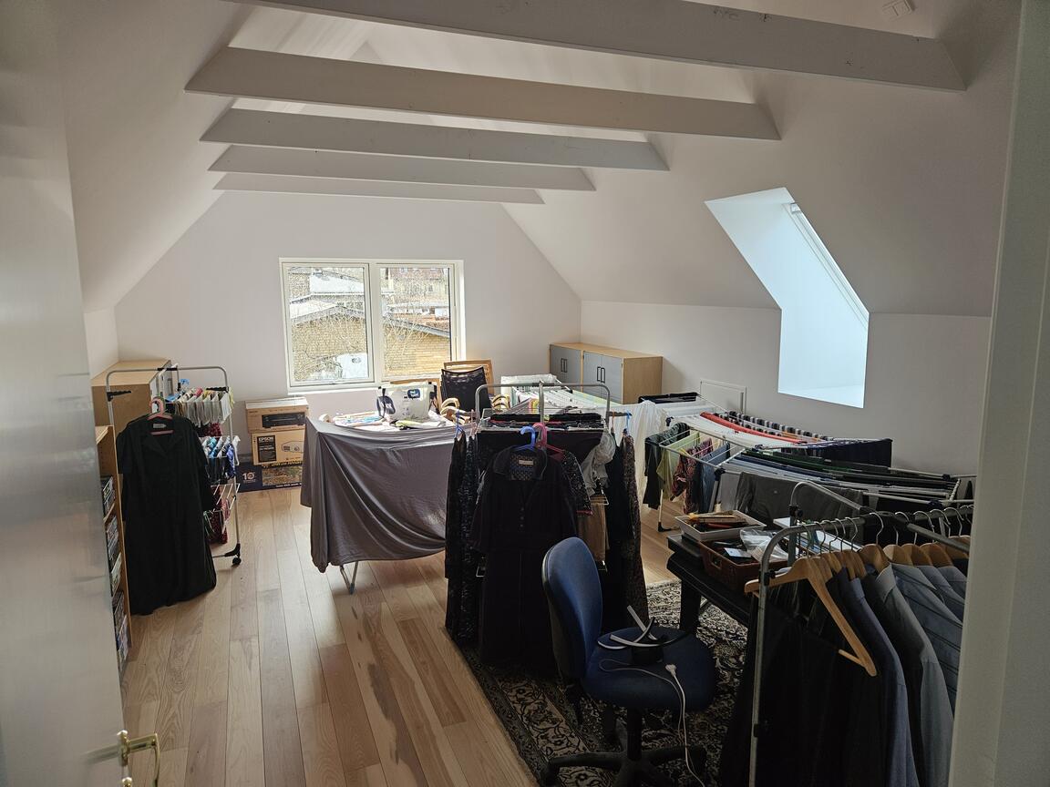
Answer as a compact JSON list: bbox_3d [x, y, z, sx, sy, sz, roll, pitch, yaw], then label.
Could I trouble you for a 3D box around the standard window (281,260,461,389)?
[{"bbox_3d":[-1.473,-0.701,6.943,1.750,1.230,0.140,-4,9,-21],"label":"standard window"}]

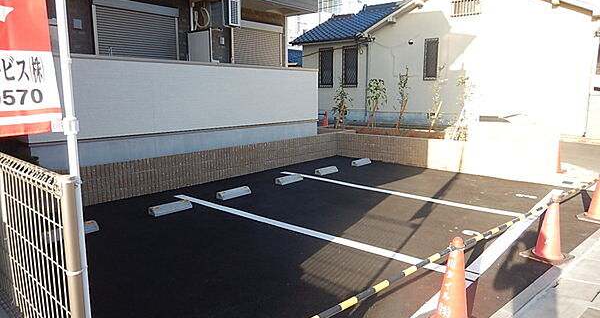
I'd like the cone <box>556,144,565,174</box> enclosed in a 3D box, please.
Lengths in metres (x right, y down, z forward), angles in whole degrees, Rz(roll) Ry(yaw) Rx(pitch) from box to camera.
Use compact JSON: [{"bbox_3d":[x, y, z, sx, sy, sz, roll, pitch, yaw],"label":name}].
[{"bbox_3d":[5.709,-0.055,9.205,0.392,0.690,0.392,-5,11,-30],"label":"cone"}]

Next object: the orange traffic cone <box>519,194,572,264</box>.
[{"bbox_3d":[2.670,0.709,4.419,0.392,0.690,0.392,-5,11,-32],"label":"orange traffic cone"}]

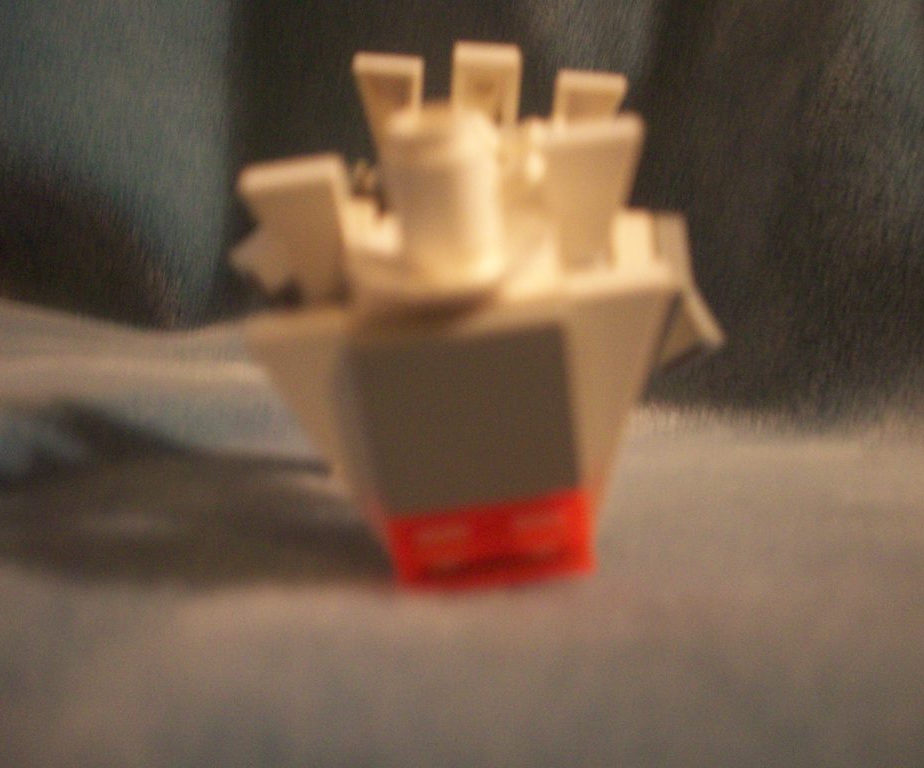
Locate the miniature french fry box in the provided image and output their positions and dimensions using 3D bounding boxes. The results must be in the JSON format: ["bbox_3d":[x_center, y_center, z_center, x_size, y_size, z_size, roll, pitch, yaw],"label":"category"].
[{"bbox_3d":[0.003,-0.011,0.145,0.061,0.060,0.049,-5,23,5],"label":"miniature french fry box"}]

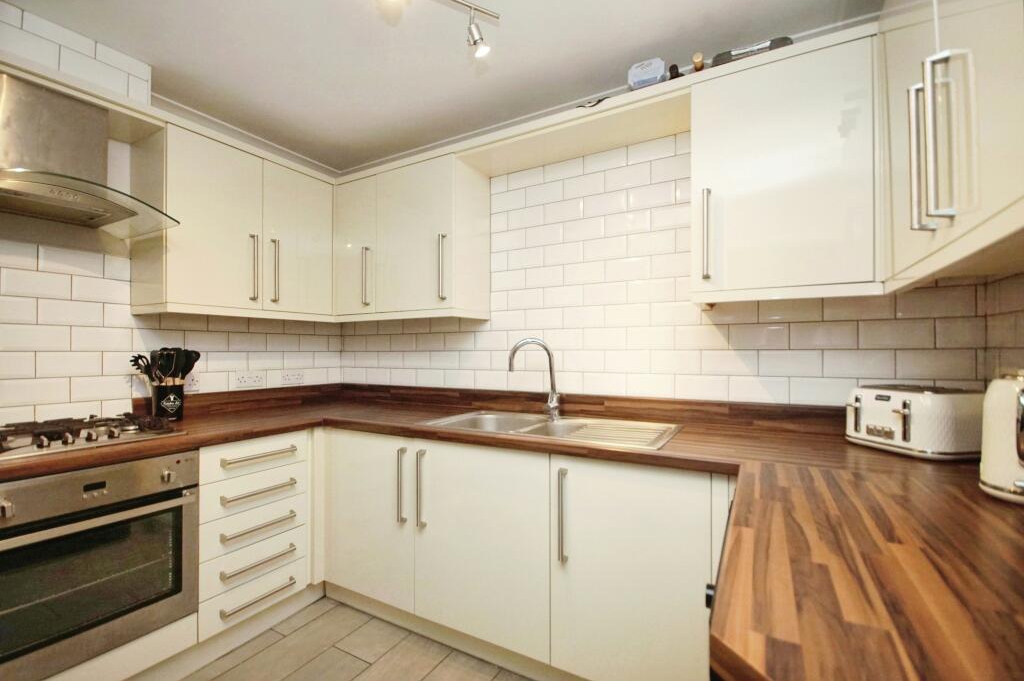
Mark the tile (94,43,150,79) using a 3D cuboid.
[{"bbox_3d":[-1.574,-1.122,1.730,0.012,0.072,0.178,-1,-2,31],"label":"tile"}]

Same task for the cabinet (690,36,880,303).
[{"bbox_3d":[0.913,-0.505,1.492,0.515,0.755,0.325,-1,-2,29],"label":"cabinet"}]

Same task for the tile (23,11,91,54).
[{"bbox_3d":[-1.661,-1.119,1.570,0.012,0.072,0.200,-1,-2,31],"label":"tile"}]

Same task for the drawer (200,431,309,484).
[{"bbox_3d":[-1.254,0.481,1.895,0.500,0.142,0.446,-1,-2,31],"label":"drawer"}]

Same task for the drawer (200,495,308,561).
[{"bbox_3d":[-1.252,0.766,1.890,0.500,0.142,0.446,-1,-2,31],"label":"drawer"}]

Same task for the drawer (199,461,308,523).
[{"bbox_3d":[-1.253,0.623,1.892,0.500,0.142,0.446,-1,-2,31],"label":"drawer"}]

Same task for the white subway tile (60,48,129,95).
[{"bbox_3d":[-1.614,-1.035,1.654,0.012,0.100,0.200,-1,-2,31],"label":"white subway tile"}]

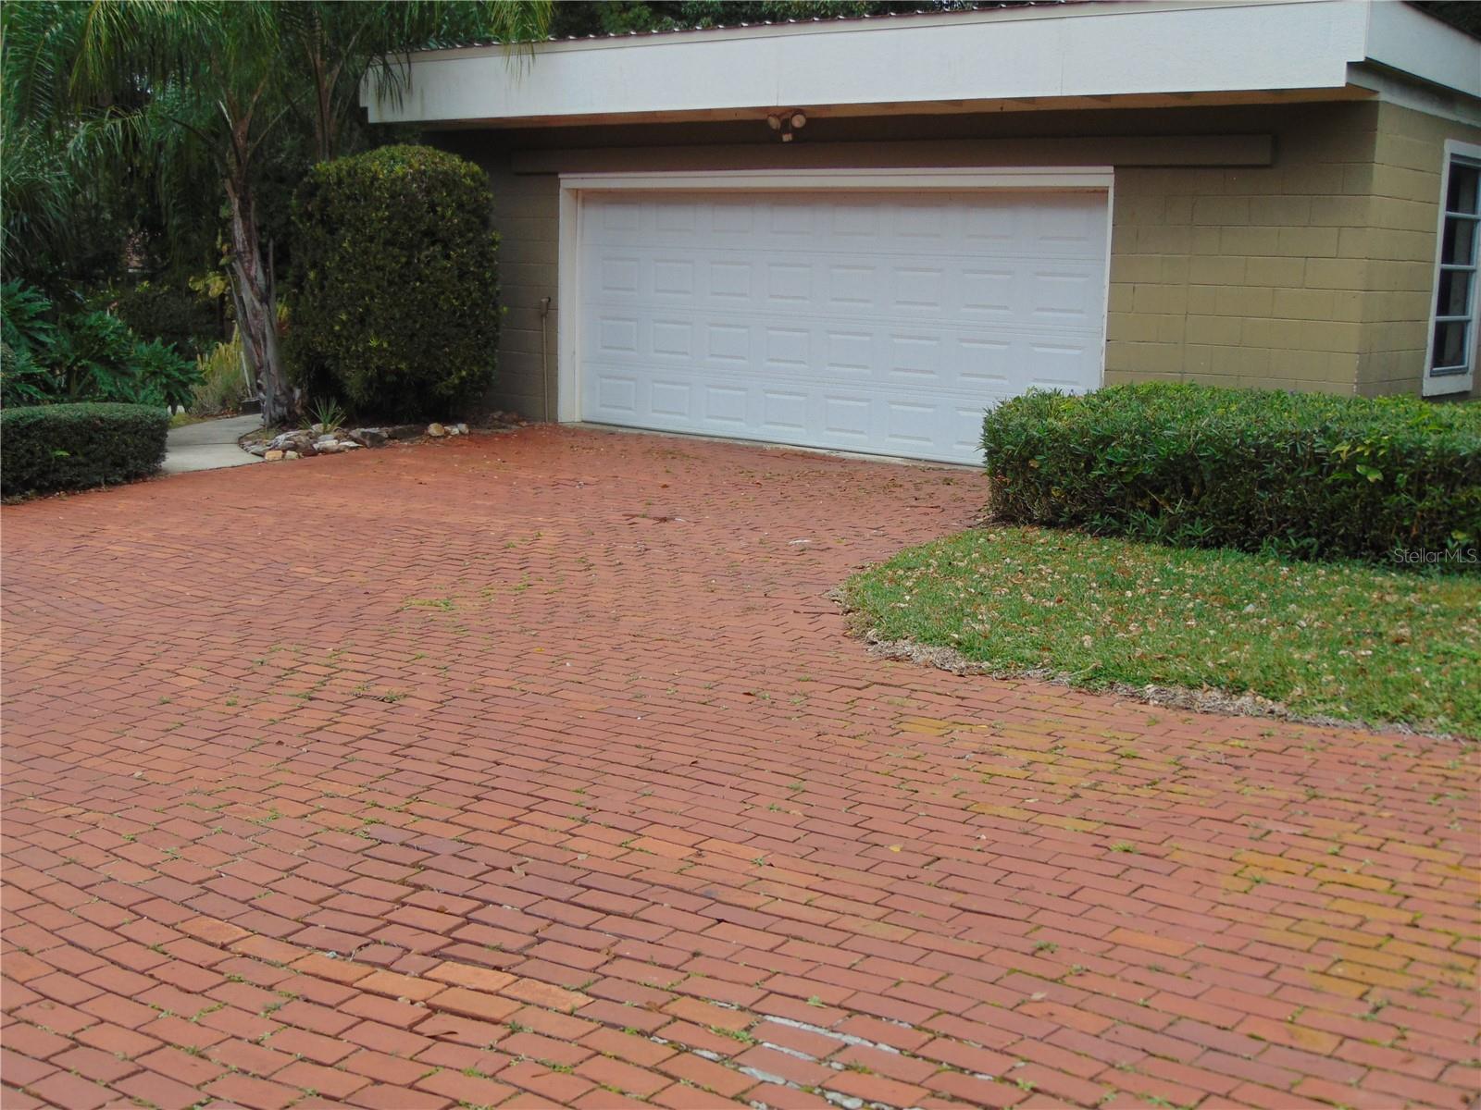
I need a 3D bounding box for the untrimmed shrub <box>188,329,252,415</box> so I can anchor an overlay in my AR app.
[{"bbox_3d":[-4.789,-1.710,16.551,0.660,0.770,0.660,-1,10,-16],"label":"untrimmed shrub"}]

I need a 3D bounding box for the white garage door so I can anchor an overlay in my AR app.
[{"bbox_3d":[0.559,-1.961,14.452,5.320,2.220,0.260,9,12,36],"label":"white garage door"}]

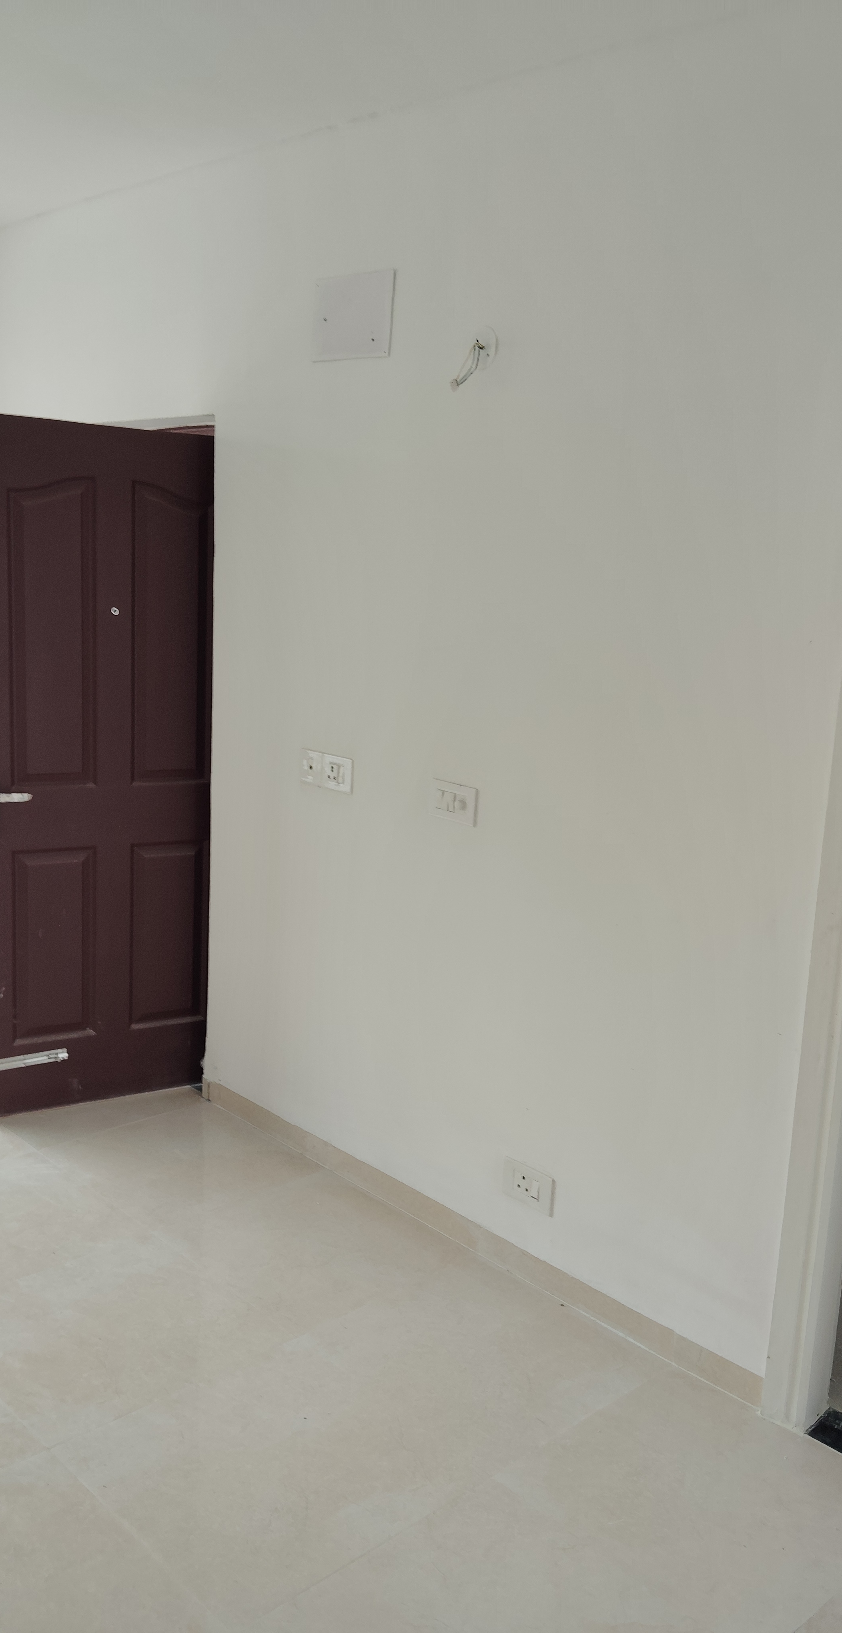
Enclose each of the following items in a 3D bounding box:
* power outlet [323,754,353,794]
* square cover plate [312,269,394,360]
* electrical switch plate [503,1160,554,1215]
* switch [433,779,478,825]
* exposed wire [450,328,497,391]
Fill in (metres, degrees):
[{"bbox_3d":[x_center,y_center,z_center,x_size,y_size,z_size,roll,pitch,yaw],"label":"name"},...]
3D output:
[{"bbox_3d":[-0.229,-0.117,3.565,0.013,0.091,0.113,-9,16,-43],"label":"power outlet"},{"bbox_3d":[-0.172,-1.252,3.327,0.010,0.200,0.287,-9,16,-43],"label":"square cover plate"},{"bbox_3d":[0.261,0.903,3.216,0.013,0.093,0.148,-9,16,-43],"label":"electrical switch plate"},{"bbox_3d":[0.081,-0.034,3.255,0.013,0.091,0.145,-9,16,-43],"label":"switch"},{"bbox_3d":[0.111,-1.042,3.018,0.072,0.151,0.105,-9,16,-43],"label":"exposed wire"}]

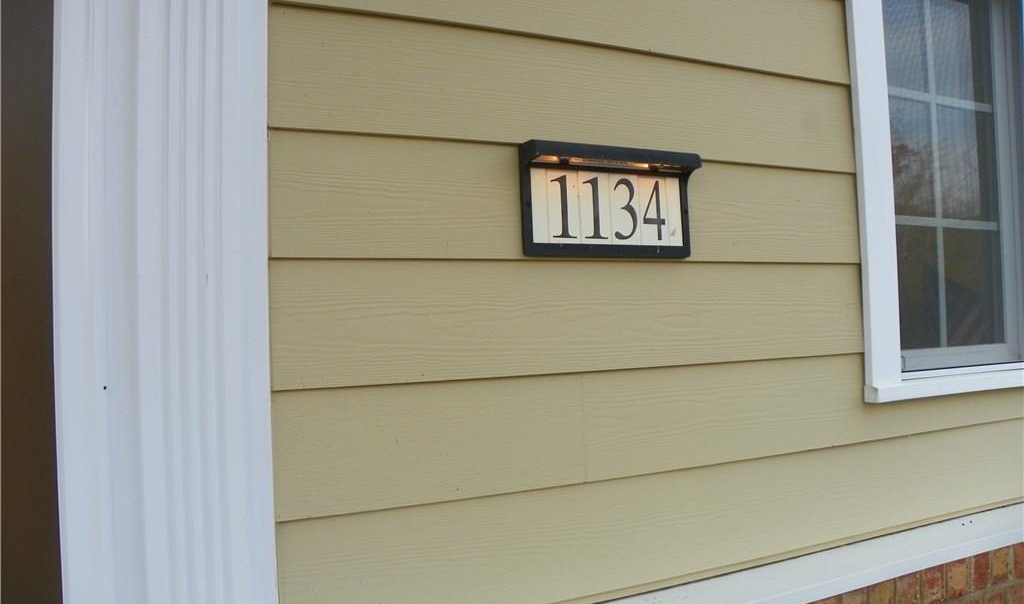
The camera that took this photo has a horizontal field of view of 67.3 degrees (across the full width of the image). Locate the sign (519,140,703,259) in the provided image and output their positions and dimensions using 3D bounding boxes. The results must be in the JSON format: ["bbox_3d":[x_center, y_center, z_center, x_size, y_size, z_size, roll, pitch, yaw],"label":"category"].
[{"bbox_3d":[0.165,-0.159,1.226,0.305,0.173,0.063,-1,-2,-25],"label":"sign"}]

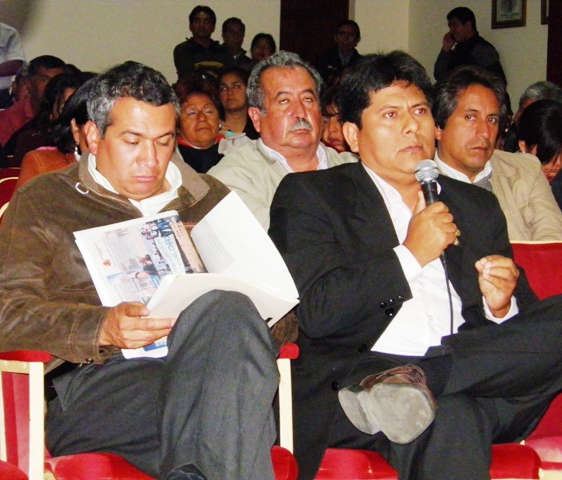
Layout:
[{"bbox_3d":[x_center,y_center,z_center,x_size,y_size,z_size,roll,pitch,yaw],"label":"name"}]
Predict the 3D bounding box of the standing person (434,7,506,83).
[{"bbox_3d":[1.299,-0.762,14.338,0.420,1.690,0.480,-1,3,-37],"label":"standing person"}]

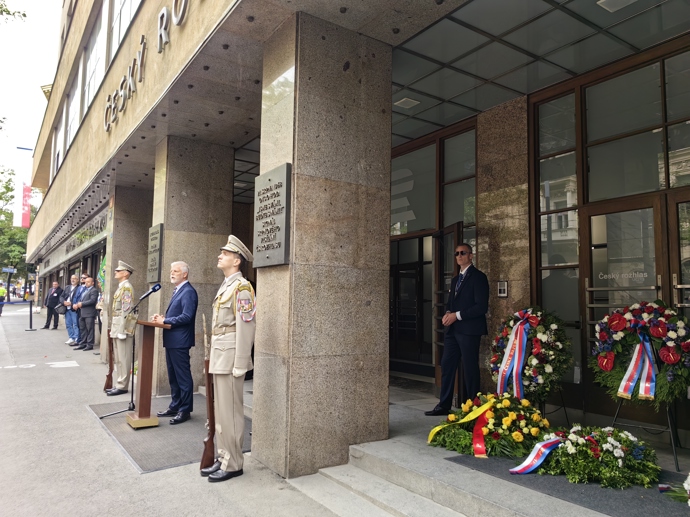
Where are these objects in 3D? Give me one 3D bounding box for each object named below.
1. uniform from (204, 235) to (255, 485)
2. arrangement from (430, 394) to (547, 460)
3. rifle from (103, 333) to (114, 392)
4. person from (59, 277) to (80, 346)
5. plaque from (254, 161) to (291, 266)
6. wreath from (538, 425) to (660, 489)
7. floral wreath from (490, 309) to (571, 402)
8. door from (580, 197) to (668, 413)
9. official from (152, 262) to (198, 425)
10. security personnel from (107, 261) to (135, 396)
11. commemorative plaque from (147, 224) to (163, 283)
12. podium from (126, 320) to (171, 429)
[{"bbox_3d":[-0.945,0.762,4.189,0.430,1.910,0.540,5,-7,-34],"label":"uniform"},{"bbox_3d":[1.248,1.429,4.602,0.800,0.380,0.930,5,-7,-34],"label":"arrangement"},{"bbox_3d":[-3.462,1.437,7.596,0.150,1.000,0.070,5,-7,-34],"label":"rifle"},{"bbox_3d":[-7.211,1.333,13.722,0.550,1.790,0.400,0,-6,5],"label":"person"},{"bbox_3d":[-0.643,-0.350,4.541,0.050,0.846,0.622,5,-7,-34],"label":"plaque"},{"bbox_3d":[1.832,1.399,3.790,0.690,0.300,0.820,5,-7,-34],"label":"wreath"},{"bbox_3d":[1.820,0.919,5.121,0.300,0.950,0.870,5,-7,-34],"label":"floral wreath"},{"bbox_3d":[2.625,0.456,4.894,0.100,2.070,0.830,5,-7,-34],"label":"door"},{"bbox_3d":[-1.964,0.937,6.039,0.500,1.810,0.540,6,-8,-44],"label":"official"},{"bbox_3d":[-3.258,0.987,7.544,0.380,1.890,0.520,5,-7,-37],"label":"security personnel"},{"bbox_3d":[-2.857,-0.064,7.800,0.055,0.846,0.622,5,-7,-34],"label":"commemorative plaque"},{"bbox_3d":[-2.171,1.239,5.666,0.380,1.130,0.480,5,-7,-34],"label":"podium"}]

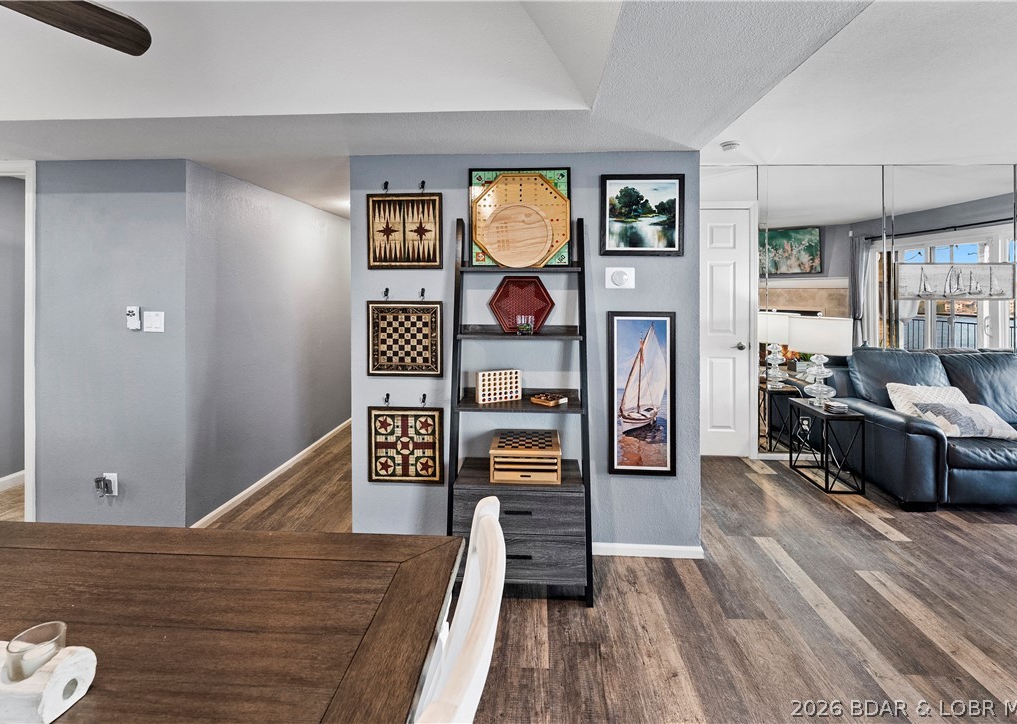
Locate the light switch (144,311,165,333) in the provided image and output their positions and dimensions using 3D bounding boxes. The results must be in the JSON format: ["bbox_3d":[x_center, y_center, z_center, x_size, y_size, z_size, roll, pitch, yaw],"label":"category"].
[{"bbox_3d":[-2.039,-0.228,2.430,0.117,0.117,0.012,0,0,3],"label":"light switch"}]

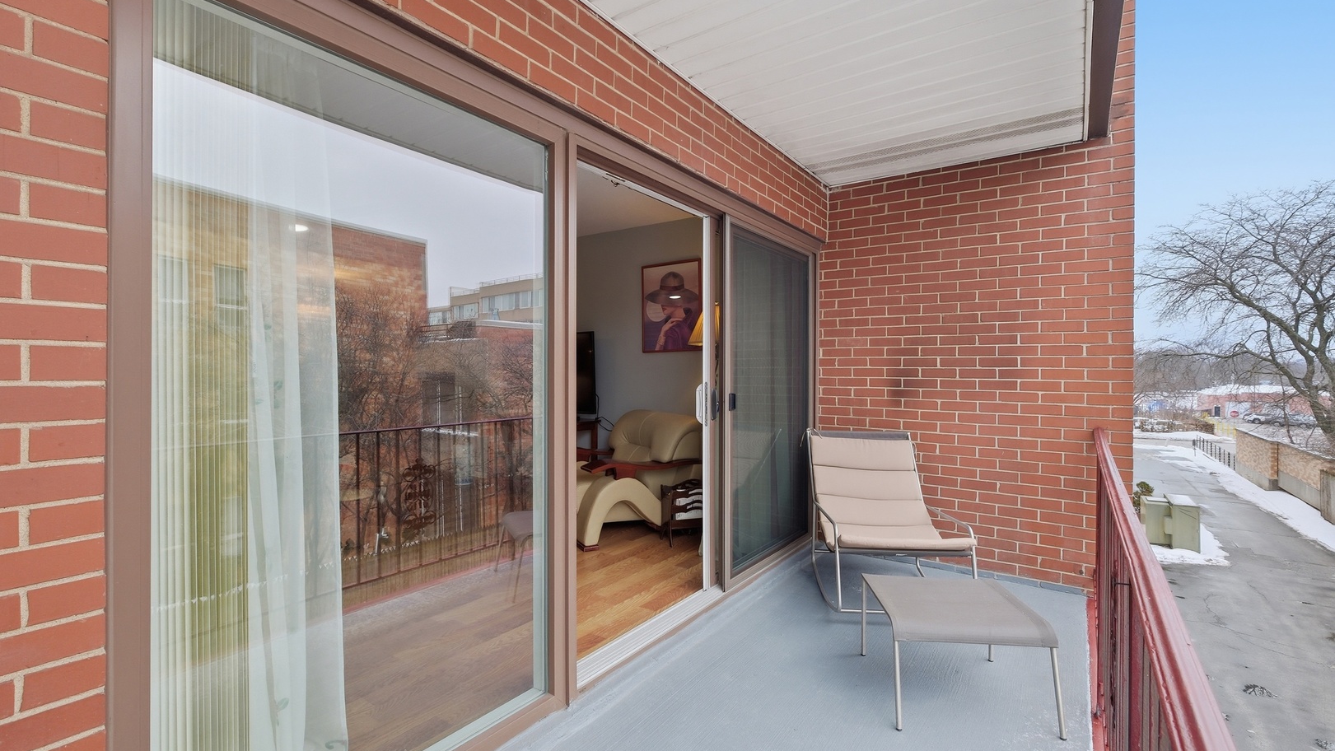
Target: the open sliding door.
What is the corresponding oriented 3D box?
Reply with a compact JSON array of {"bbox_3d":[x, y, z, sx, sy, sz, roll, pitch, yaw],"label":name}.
[{"bbox_3d":[0.630,0.140,3.345,0.050,1.930,1.170,1,1,36],"label":"open sliding door"}]

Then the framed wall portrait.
[{"bbox_3d":[0.027,-0.600,4.950,0.640,0.790,0.030,1,1,35],"label":"framed wall portrait"}]

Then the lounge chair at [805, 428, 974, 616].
[{"bbox_3d":[1.218,0.775,3.170,0.680,0.870,0.680,0,0,4],"label":"lounge chair"}]

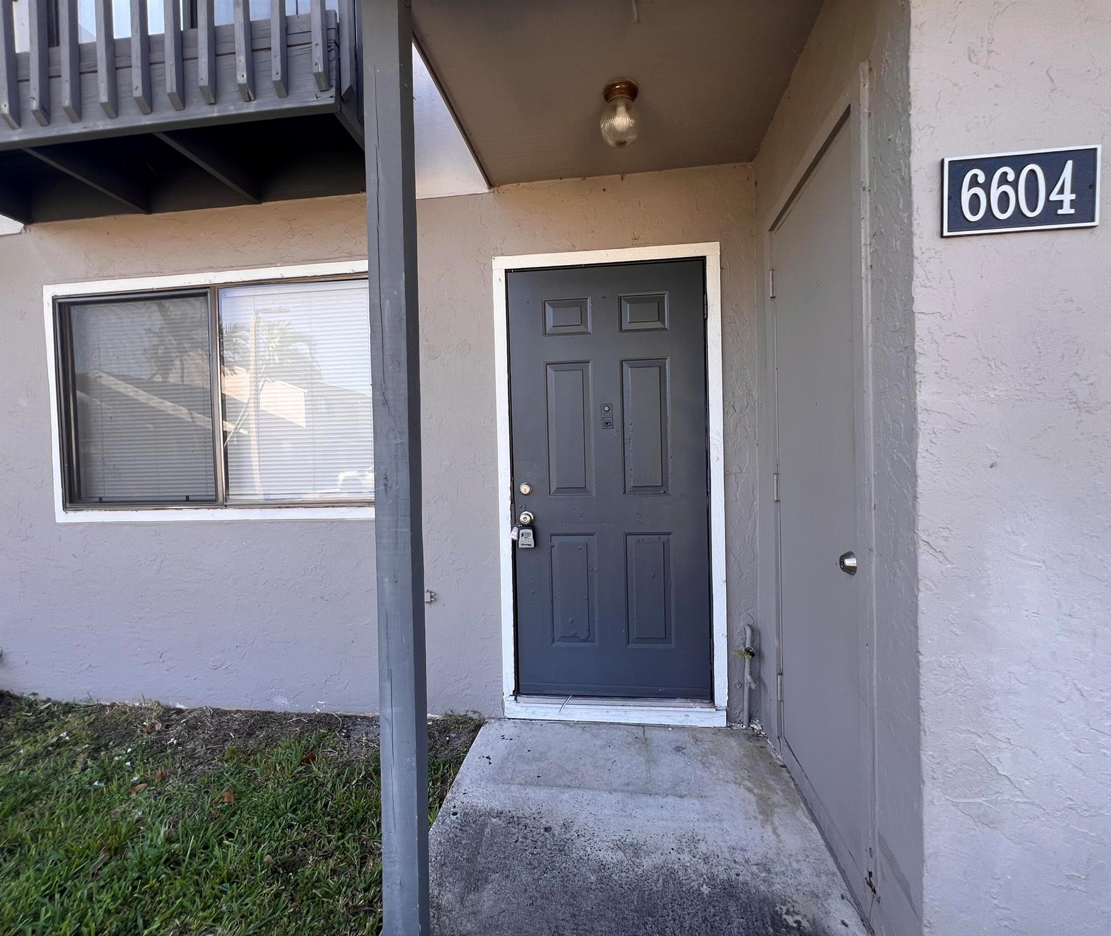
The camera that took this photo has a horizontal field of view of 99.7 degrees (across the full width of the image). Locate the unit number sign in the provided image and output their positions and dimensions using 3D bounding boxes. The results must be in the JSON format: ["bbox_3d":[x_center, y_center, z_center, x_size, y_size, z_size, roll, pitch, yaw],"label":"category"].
[{"bbox_3d":[0.976,-0.578,0.985,0.295,0.165,0.012,-1,0,7],"label":"unit number sign"}]

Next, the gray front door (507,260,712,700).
[{"bbox_3d":[0.253,0.068,2.245,0.915,2.040,0.050,-1,0,7],"label":"gray front door"}]

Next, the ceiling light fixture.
[{"bbox_3d":[0.240,-1.274,1.702,0.143,0.195,0.143,-1,0,7],"label":"ceiling light fixture"}]

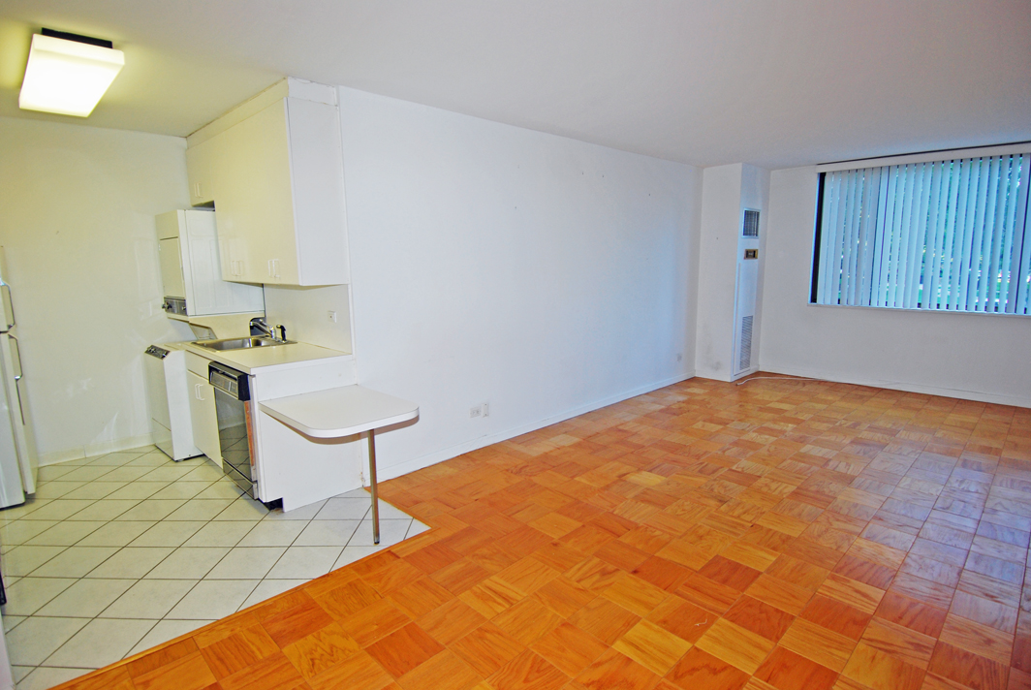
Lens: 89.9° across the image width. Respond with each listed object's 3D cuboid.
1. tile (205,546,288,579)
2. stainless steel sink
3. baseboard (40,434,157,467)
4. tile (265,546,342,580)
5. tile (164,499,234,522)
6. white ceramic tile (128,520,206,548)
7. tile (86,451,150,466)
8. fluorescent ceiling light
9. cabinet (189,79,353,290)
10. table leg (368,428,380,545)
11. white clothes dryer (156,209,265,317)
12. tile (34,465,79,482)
[{"bbox_3d":[-1.397,1.136,2.699,0.298,0.010,0.298,0,9,-1],"label":"tile"},{"bbox_3d":[-2.105,0.070,4.014,0.550,0.170,0.620,-9,12,-44],"label":"stainless steel sink"},{"bbox_3d":[-3.389,0.850,4.205,0.755,0.102,0.015,-9,13,-44],"label":"baseboard"},{"bbox_3d":[-1.103,1.133,2.702,0.298,0.010,0.298,0,9,-1],"label":"tile"},{"bbox_3d":[-2.005,1.056,3.303,0.300,0.010,0.300,0,9,0],"label":"tile"},{"bbox_3d":[-2.003,1.101,3.007,0.300,0.010,0.300,0,9,0],"label":"white ceramic tile"},{"bbox_3d":[-3.179,0.917,4.130,0.298,0.010,0.298,0,9,-1],"label":"tile"},{"bbox_3d":[-2.439,-1.440,2.807,0.335,0.105,1.250,-9,13,-44],"label":"fluorescent ceiling light"},{"bbox_3d":[-1.952,-1.075,3.913,0.315,1.180,2.190,-9,13,-44],"label":"cabinet"},{"bbox_3d":[-0.775,0.781,2.818,0.033,0.667,0.033,-9,12,-44],"label":"table leg"},{"bbox_3d":[-2.629,-0.696,4.459,0.598,0.820,0.587,7,11,41],"label":"white clothes dryer"},{"bbox_3d":[-3.469,0.966,3.837,0.298,0.010,0.298,0,9,-1],"label":"tile"}]

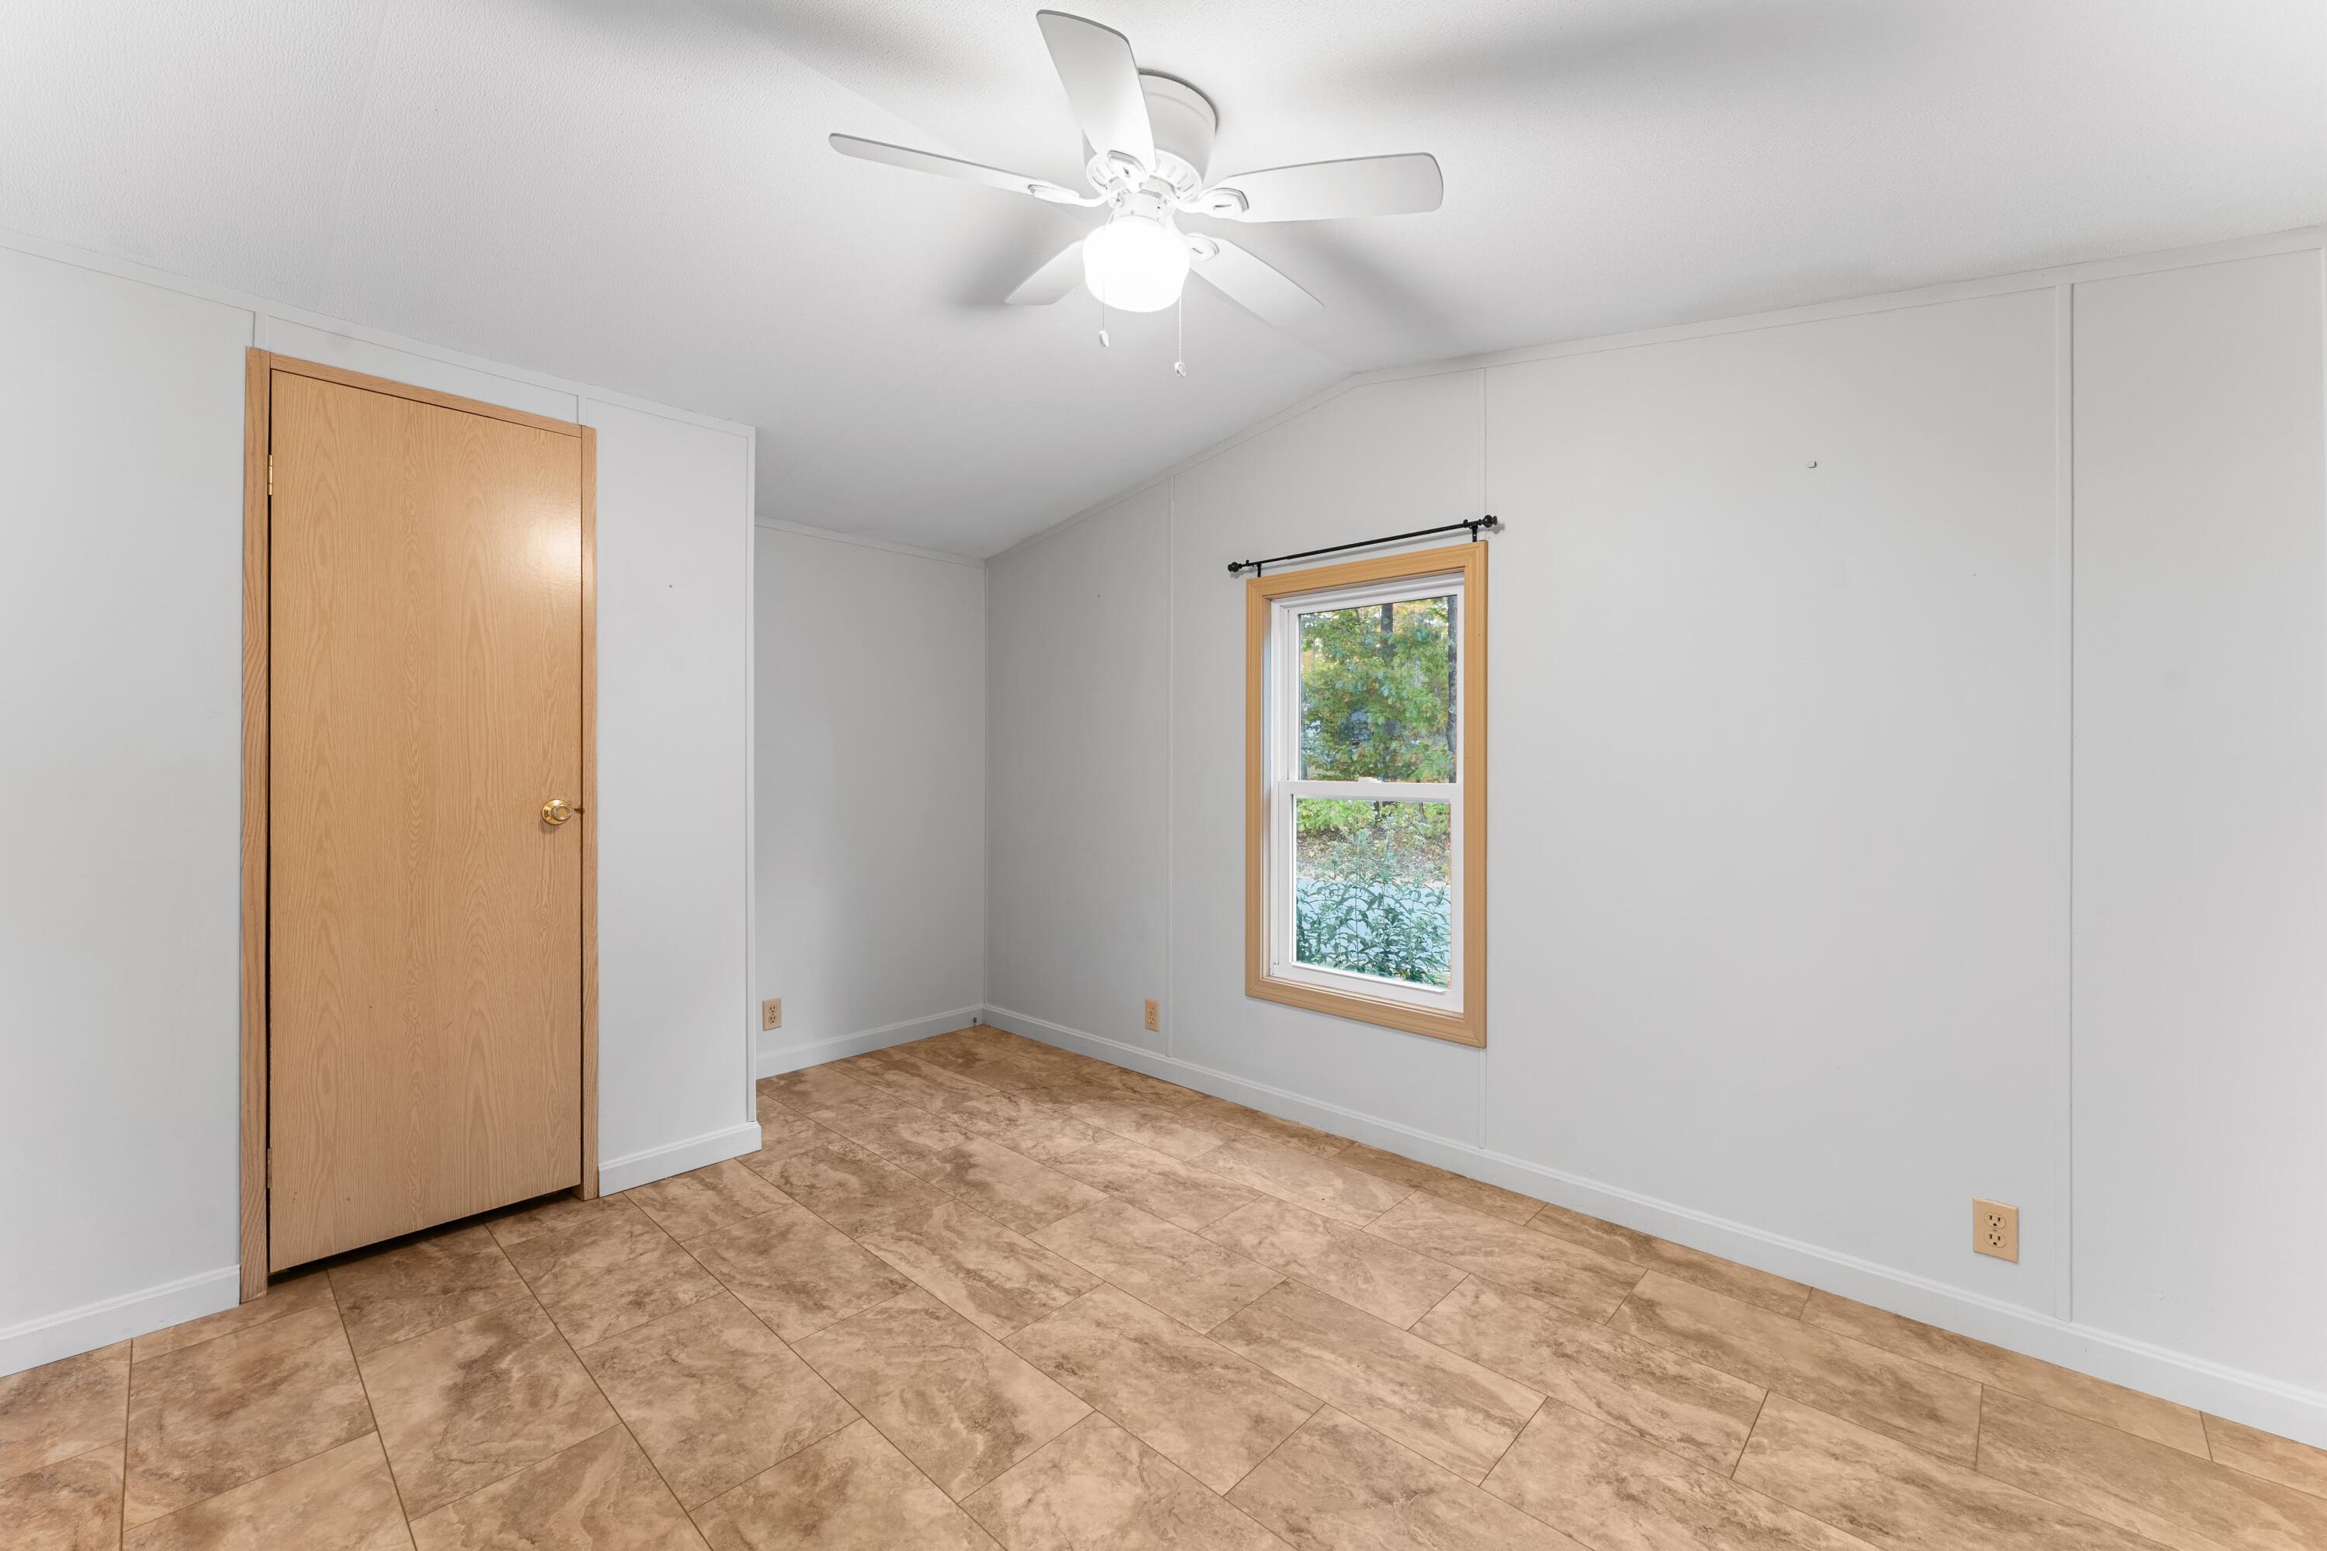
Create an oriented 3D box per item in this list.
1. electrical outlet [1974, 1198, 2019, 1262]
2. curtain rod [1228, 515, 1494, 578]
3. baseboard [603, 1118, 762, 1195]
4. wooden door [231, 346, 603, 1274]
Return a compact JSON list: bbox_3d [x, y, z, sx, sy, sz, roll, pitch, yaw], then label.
[{"bbox_3d":[1.741,0.950,1.891,0.069,0.113,0.009,0,0,43],"label":"electrical outlet"},{"bbox_3d":[0.609,-0.720,2.915,0.977,0.055,0.085,0,0,43],"label":"curtain rod"},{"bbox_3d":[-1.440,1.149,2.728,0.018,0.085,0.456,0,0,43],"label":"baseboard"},{"bbox_3d":[-1.854,0.110,2.314,0.070,2.161,0.701,0,0,43],"label":"wooden door"}]

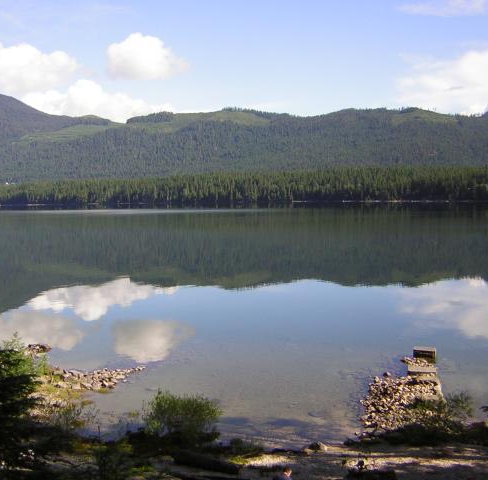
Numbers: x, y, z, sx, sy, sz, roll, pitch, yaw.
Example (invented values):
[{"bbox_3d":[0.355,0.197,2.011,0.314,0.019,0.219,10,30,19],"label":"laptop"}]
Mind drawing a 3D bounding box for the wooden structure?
[{"bbox_3d":[7.351,4.648,27.088,0.870,0.460,0.750,0,4,14],"label":"wooden structure"}]

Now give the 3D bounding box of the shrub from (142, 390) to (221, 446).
[{"bbox_3d":[-1.689,4.686,17.858,2.000,1.300,1.600,-1,4,-5],"label":"shrub"}]

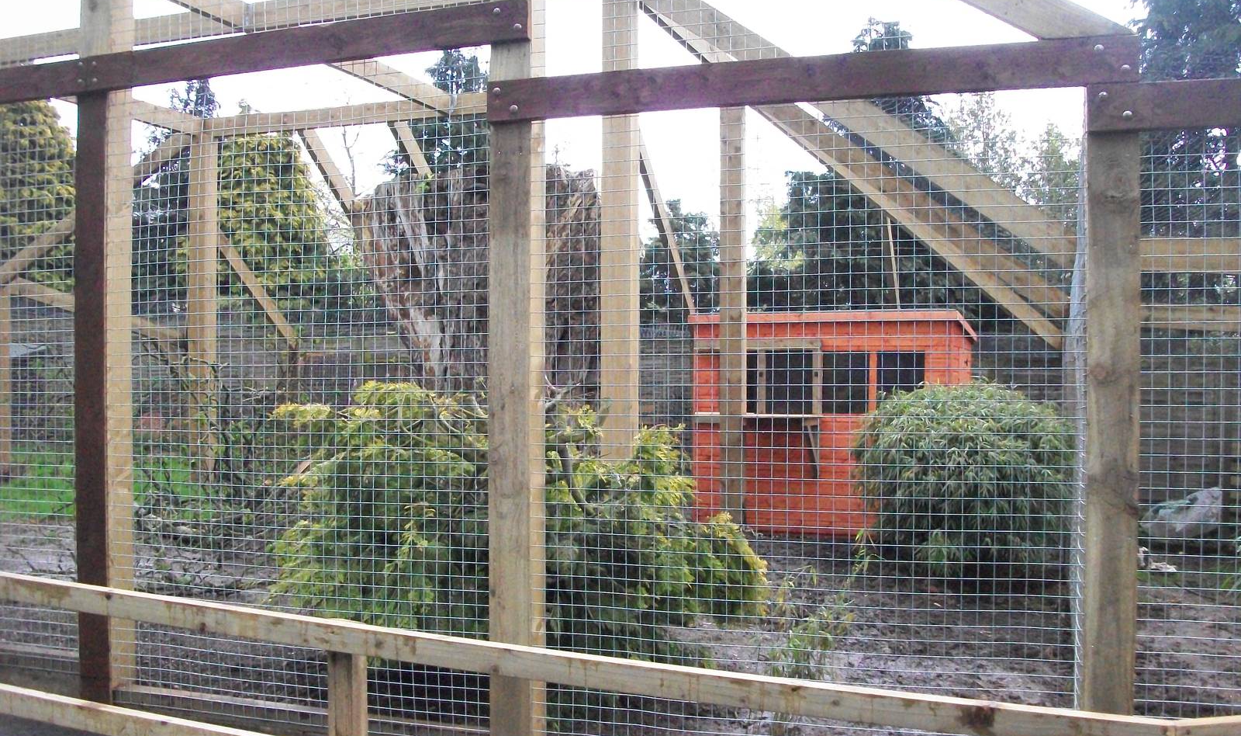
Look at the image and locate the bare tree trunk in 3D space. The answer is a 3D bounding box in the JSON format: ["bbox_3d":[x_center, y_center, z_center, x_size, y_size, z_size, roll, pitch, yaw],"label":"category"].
[{"bbox_3d":[-0.847,-0.116,7.800,1.780,2.530,1.400,0,0,15],"label":"bare tree trunk"}]

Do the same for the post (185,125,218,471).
[{"bbox_3d":[-3.561,-0.501,9.800,0.158,2.998,0.158,0,0,15],"label":"post"}]

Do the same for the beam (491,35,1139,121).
[{"bbox_3d":[0.564,-0.939,3.792,2.115,0.147,0.047,0,0,15],"label":"beam"}]

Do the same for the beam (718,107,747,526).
[{"bbox_3d":[0.807,-0.364,8.200,0.158,3.174,0.158,0,0,18],"label":"beam"}]

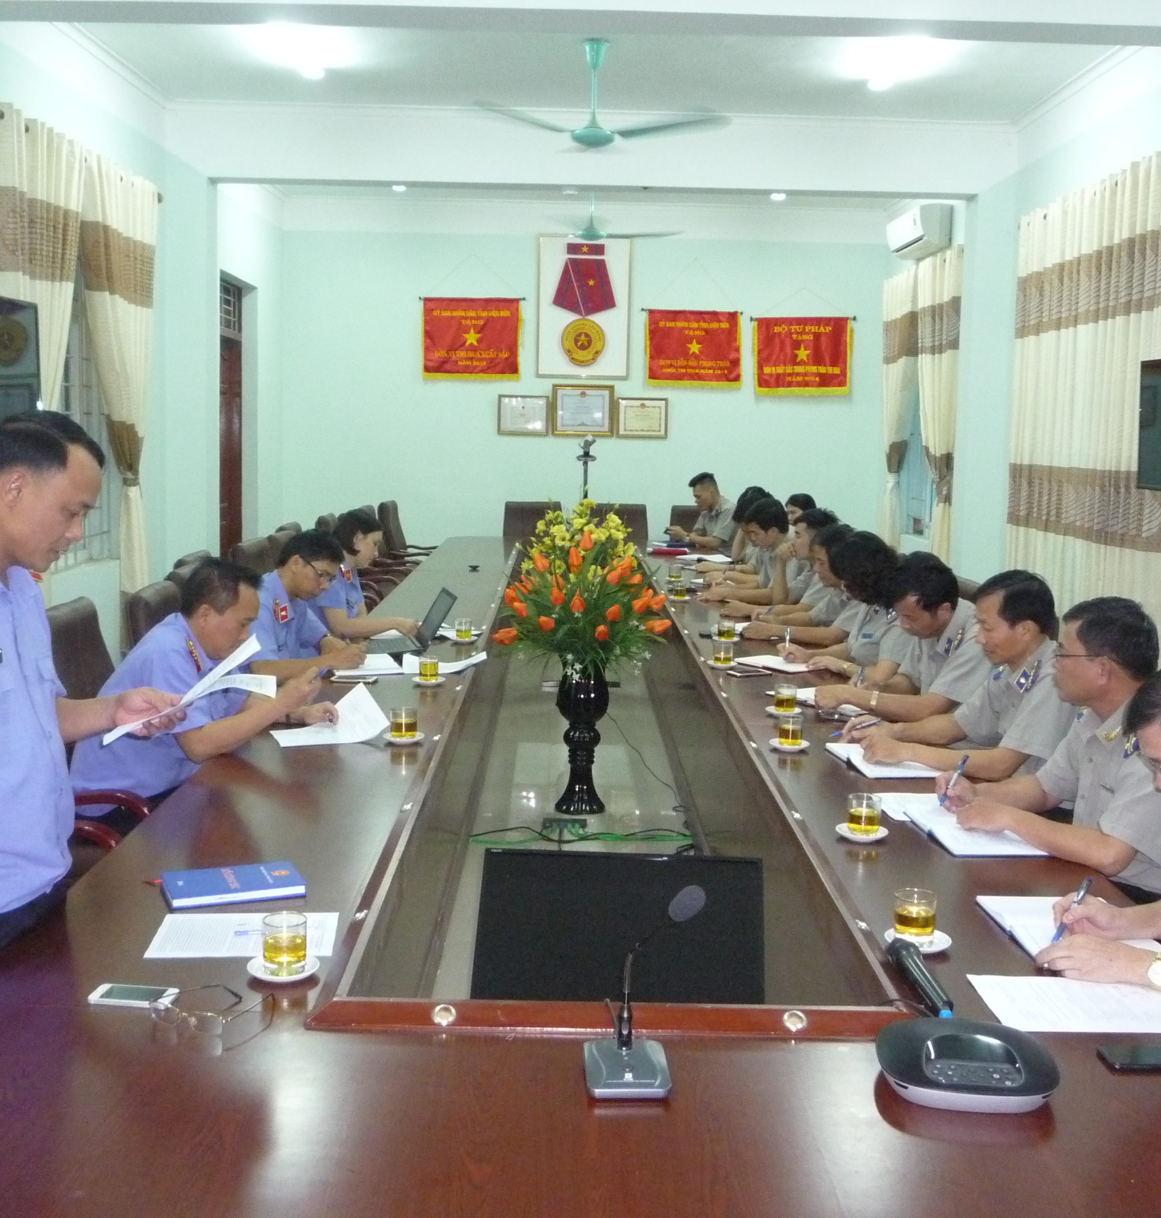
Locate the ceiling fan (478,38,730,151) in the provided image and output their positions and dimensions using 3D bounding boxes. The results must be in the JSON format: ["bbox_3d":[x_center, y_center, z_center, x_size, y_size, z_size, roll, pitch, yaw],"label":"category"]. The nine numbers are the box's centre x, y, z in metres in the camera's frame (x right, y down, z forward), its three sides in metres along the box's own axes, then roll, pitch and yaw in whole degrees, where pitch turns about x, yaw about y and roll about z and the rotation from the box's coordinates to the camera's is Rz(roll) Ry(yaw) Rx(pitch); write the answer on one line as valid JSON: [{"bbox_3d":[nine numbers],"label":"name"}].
[{"bbox_3d":[0.078,-2.469,6.943,1.320,0.500,1.300,1,7,0],"label":"ceiling fan"}]

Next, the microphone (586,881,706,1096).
[{"bbox_3d":[0.086,0.495,1.939,0.158,0.266,0.140,1,7,-1],"label":"microphone"}]

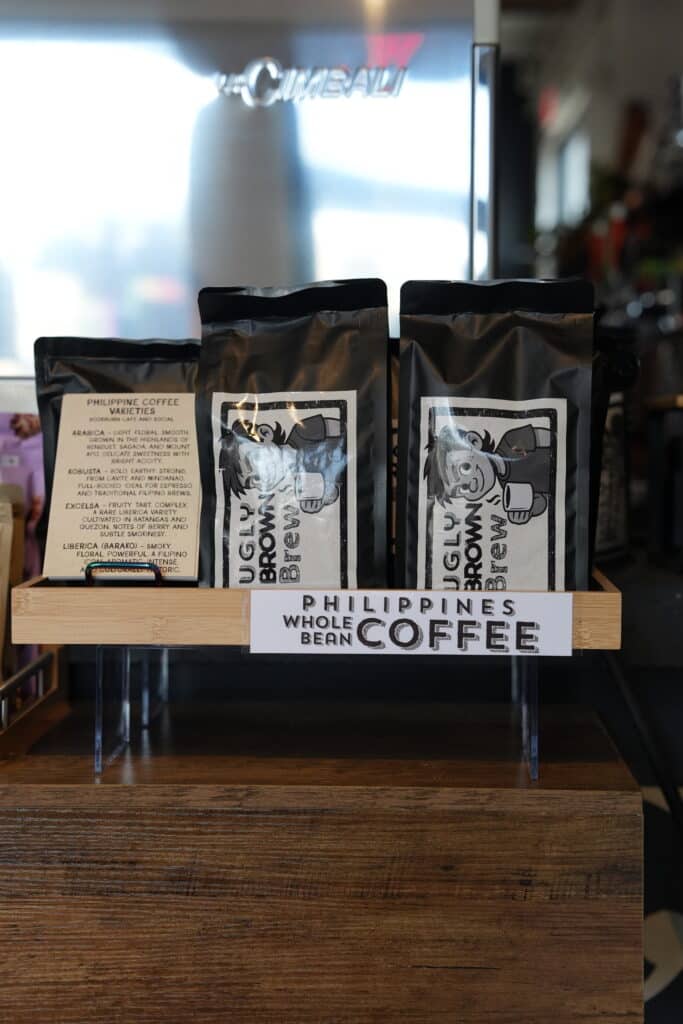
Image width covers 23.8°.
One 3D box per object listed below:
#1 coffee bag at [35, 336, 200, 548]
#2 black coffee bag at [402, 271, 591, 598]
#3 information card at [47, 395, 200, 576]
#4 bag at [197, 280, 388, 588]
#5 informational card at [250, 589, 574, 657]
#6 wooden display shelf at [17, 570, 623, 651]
[{"bbox_3d":[-0.166,-0.029,1.260,0.145,0.211,0.075,0,4,3],"label":"coffee bag"},{"bbox_3d":[0.109,-0.040,1.151,0.137,0.247,0.075,0,4,6],"label":"black coffee bag"},{"bbox_3d":[-0.155,-0.020,1.177,0.109,0.152,0.004,0,-26,3],"label":"information card"},{"bbox_3d":[-0.035,-0.040,1.158,0.136,0.246,0.075,0,4,5],"label":"bag"},{"bbox_3d":[0.047,0.076,1.104,0.219,0.043,0.003,0,4,3],"label":"informational card"},{"bbox_3d":[-0.013,0.064,1.246,0.417,0.039,0.275,0,4,3],"label":"wooden display shelf"}]

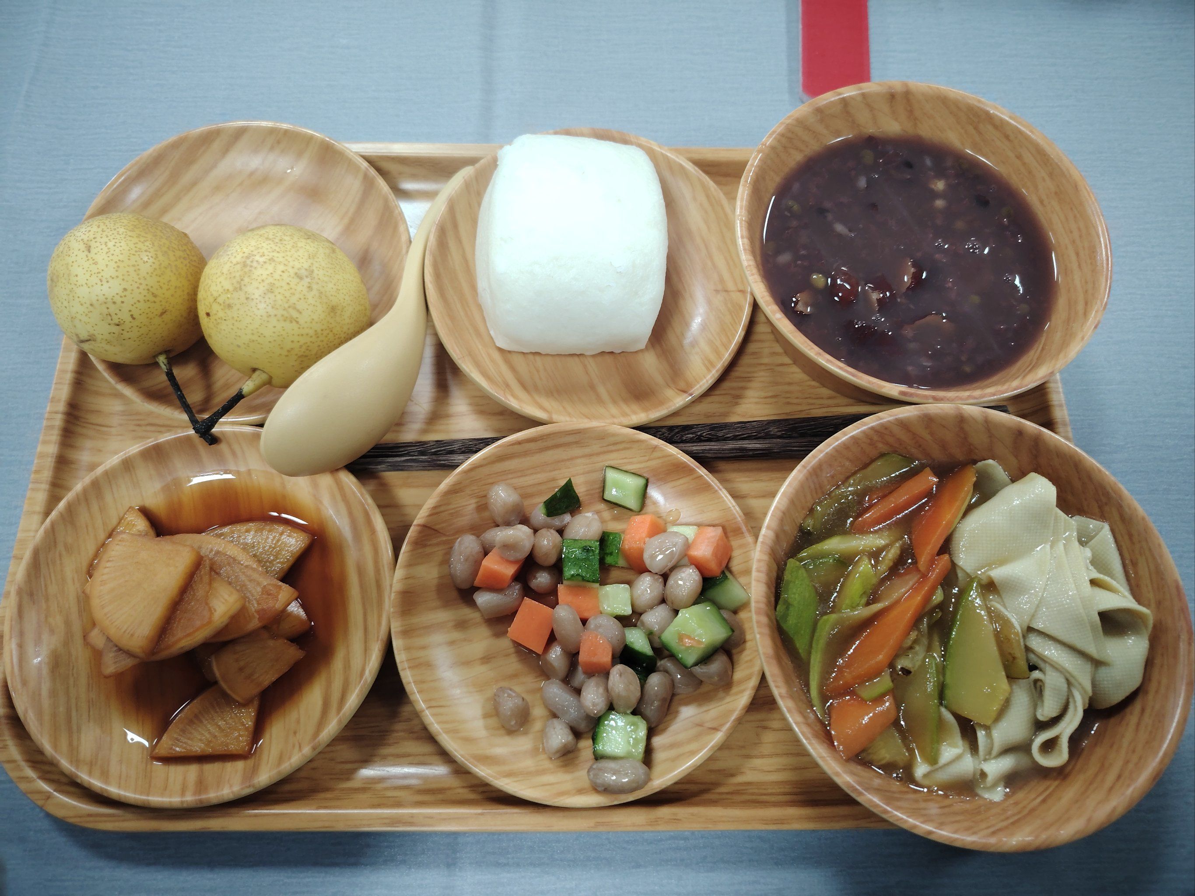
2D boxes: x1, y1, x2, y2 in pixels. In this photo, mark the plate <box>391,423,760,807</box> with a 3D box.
[{"bbox_3d":[-0.006,0.056,0.293,0.127,0.027,0.127,0,72,-2],"label":"plate"}]

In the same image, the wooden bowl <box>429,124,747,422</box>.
[{"bbox_3d":[-0.003,-0.064,0.332,0.127,0.027,0.127,0,72,-2],"label":"wooden bowl"}]

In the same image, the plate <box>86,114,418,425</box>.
[{"bbox_3d":[-0.136,-0.066,0.326,0.127,0.027,0.127,0,72,-2],"label":"plate"}]

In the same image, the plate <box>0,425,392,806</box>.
[{"bbox_3d":[-0.132,0.056,0.290,0.127,0.027,0.127,0,72,-2],"label":"plate"}]

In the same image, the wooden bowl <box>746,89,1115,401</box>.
[{"bbox_3d":[0.117,-0.069,0.323,0.133,0.055,0.133,0,72,-2],"label":"wooden bowl"}]

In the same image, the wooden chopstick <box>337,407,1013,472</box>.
[{"bbox_3d":[0.029,-0.002,0.323,0.268,0.008,0.017,-3,72,-3],"label":"wooden chopstick"}]

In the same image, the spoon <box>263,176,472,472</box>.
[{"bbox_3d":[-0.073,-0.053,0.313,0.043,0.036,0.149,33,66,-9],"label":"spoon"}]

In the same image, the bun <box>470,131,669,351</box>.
[{"bbox_3d":[-0.010,-0.080,0.318,0.072,0.049,0.078,1,72,-1],"label":"bun"}]

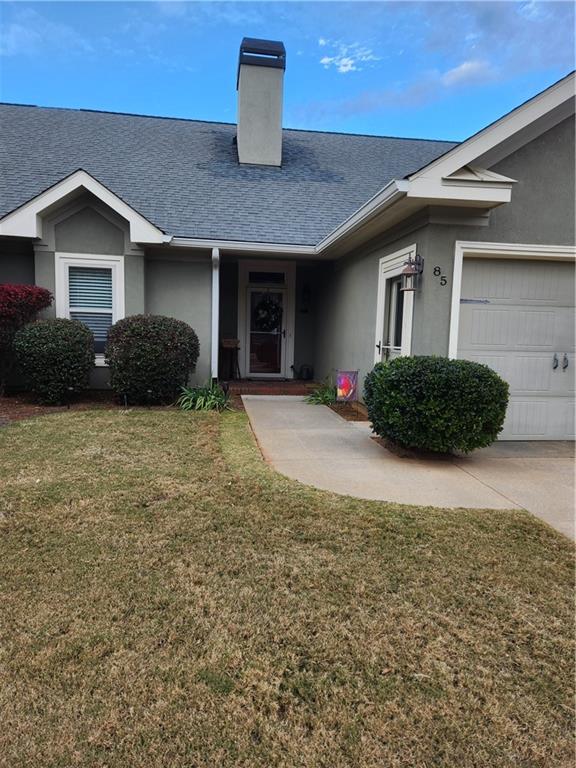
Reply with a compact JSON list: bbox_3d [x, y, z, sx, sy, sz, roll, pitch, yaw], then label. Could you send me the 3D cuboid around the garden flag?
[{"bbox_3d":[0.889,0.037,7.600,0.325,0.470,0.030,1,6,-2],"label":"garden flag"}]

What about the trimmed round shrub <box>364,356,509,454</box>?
[{"bbox_3d":[1.513,0.205,5.397,1.400,0.980,1.280,1,6,0],"label":"trimmed round shrub"}]

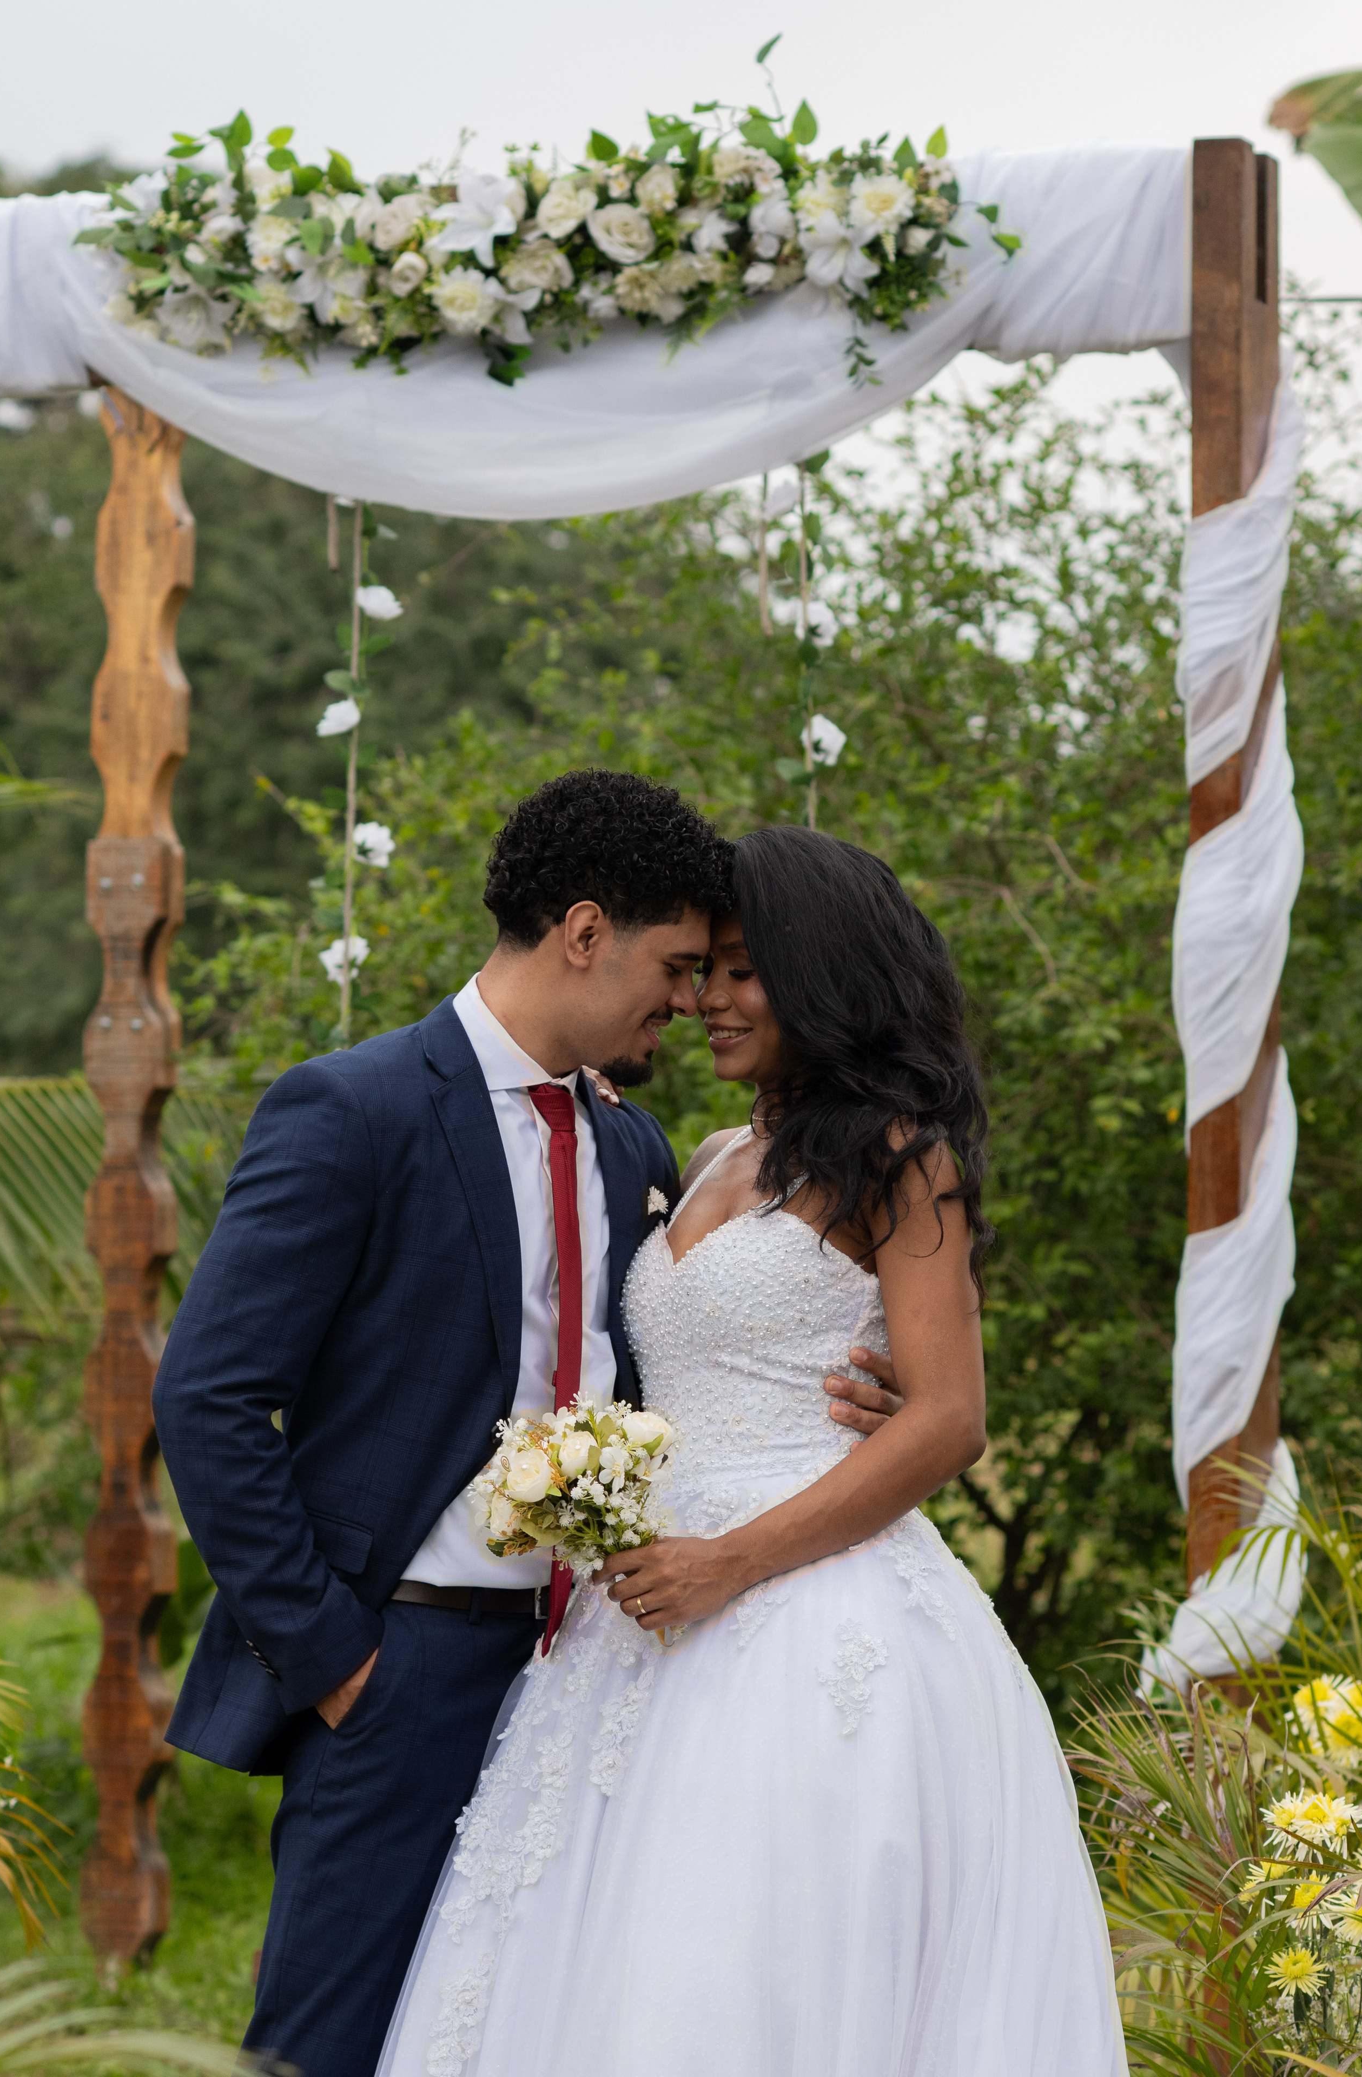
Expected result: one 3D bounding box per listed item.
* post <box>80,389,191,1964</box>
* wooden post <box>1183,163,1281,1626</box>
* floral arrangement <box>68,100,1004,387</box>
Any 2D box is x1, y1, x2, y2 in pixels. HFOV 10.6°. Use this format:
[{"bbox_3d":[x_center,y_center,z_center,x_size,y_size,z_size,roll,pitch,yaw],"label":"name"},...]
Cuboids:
[{"bbox_3d":[-0.711,0.181,9.550,0.100,2.069,0.085,0,0,25],"label":"post"},{"bbox_3d":[0.673,0.076,8.905,0.072,2.335,0.100,0,0,25],"label":"wooden post"},{"bbox_3d":[-0.170,-1.008,9.218,1.170,0.360,0.270,0,0,25],"label":"floral arrangement"}]

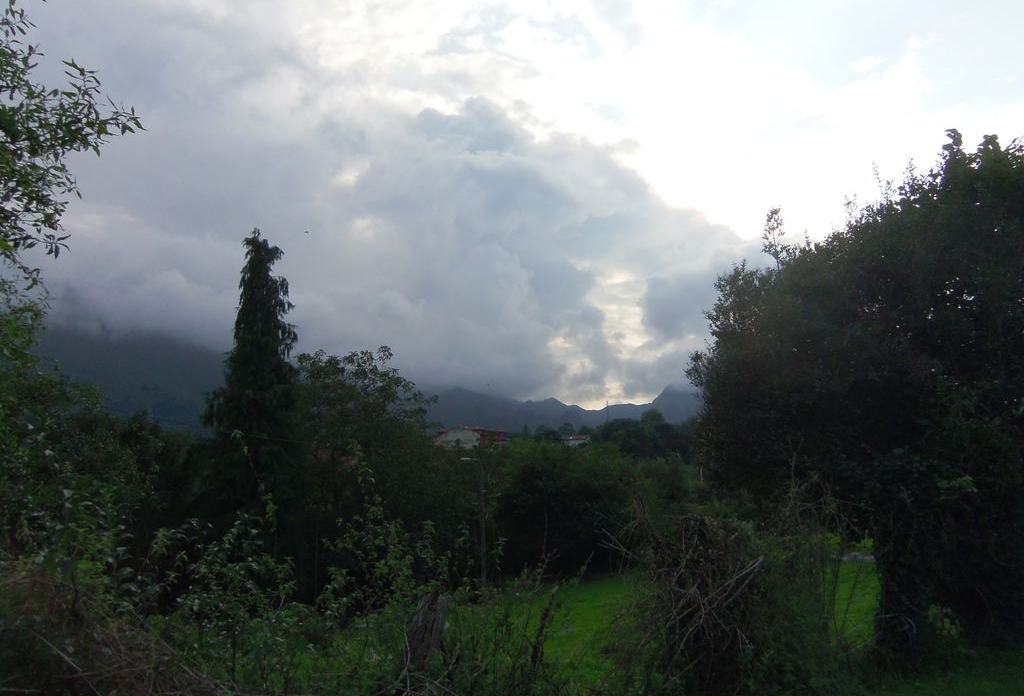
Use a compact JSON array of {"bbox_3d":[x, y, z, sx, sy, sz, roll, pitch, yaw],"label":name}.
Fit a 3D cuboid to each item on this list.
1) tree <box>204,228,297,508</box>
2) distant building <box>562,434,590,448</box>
[{"bbox_3d":[-13.580,1.640,43.000,4.900,15.500,4.900,0,-7,0],"label":"tree"},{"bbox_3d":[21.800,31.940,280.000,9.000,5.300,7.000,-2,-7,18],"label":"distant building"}]

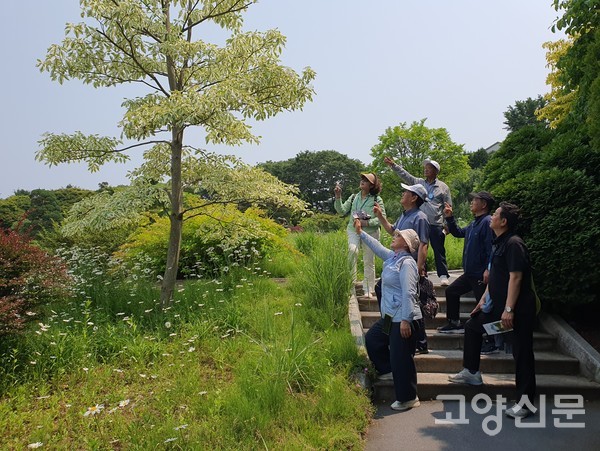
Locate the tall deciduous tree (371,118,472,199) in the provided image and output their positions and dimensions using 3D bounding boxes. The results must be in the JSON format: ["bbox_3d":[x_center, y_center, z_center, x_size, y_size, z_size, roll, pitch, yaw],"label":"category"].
[{"bbox_3d":[5.500,-2.250,20.500,4.700,5.300,4.400,0,0,0],"label":"tall deciduous tree"}]

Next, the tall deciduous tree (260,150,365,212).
[{"bbox_3d":[0.950,-2.750,34.000,7.800,5.900,7.000,0,0,0],"label":"tall deciduous tree"}]

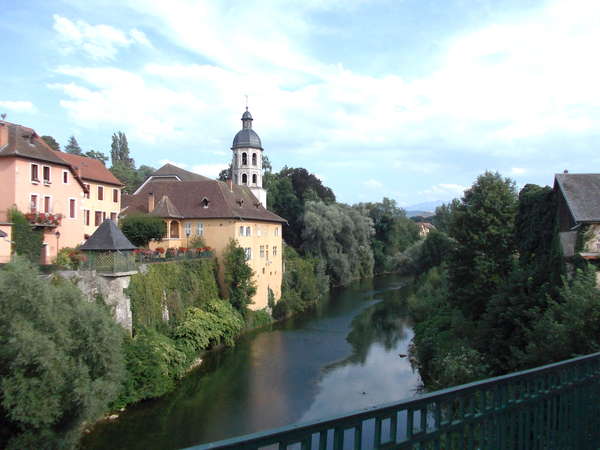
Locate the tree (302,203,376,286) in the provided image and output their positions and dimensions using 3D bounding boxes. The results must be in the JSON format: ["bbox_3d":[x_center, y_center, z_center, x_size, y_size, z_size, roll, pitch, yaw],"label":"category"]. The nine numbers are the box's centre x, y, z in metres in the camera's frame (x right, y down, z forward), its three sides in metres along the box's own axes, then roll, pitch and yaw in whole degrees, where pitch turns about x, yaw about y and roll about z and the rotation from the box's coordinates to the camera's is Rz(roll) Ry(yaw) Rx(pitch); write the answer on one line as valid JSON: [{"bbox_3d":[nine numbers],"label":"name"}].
[{"bbox_3d":[9.968,4.918,129.000,19.500,22.000,17.500,0,-1,16],"label":"tree"}]

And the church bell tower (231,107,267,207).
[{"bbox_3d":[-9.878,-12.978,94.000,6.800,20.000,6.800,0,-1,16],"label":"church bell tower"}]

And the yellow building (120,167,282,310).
[{"bbox_3d":[-13.700,1.900,74.300,17.500,21.000,20.500,0,-1,16],"label":"yellow building"}]

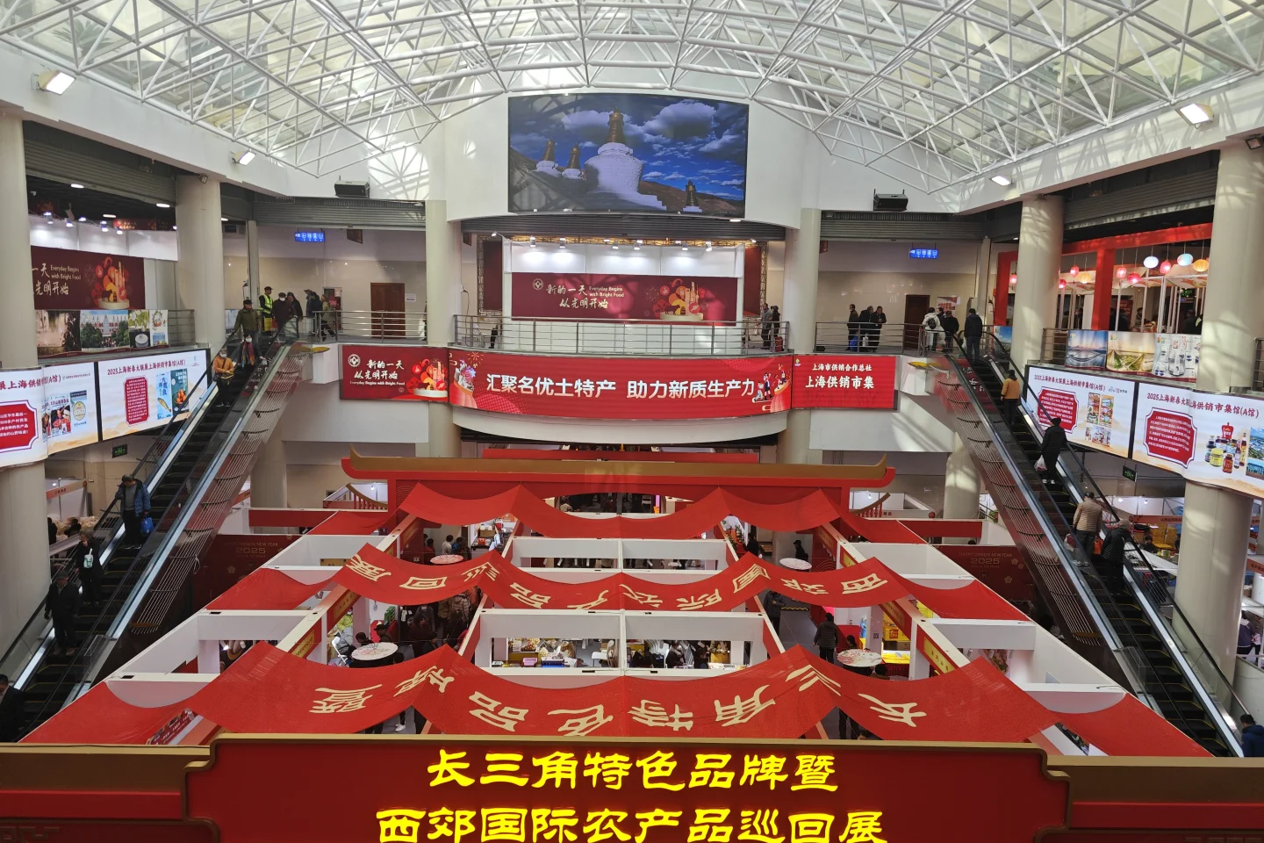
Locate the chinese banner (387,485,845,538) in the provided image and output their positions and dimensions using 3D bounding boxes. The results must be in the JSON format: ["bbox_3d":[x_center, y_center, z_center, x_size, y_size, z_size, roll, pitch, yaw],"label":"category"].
[{"bbox_3d":[-0.348,2.725,25.515,12.900,0.880,3.200,1,7,-1],"label":"chinese banner"}]

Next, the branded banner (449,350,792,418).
[{"bbox_3d":[-0.314,-1.182,27.174,11.750,1.880,3.200,1,7,-1],"label":"branded banner"}]

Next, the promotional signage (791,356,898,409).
[{"bbox_3d":[7.581,-1.395,30.072,3.720,1.870,0.150,1,7,-1],"label":"promotional signage"}]

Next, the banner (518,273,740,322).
[{"bbox_3d":[-0.226,-3.875,26.724,7.150,1.500,0.060,1,7,-1],"label":"banner"}]

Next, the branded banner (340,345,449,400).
[{"bbox_3d":[-8.211,-1.654,29.229,3.680,1.950,0.200,1,7,-3],"label":"branded banner"}]

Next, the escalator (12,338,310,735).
[{"bbox_3d":[-10.958,2.003,19.525,1.650,8.750,16.700,1,7,-1],"label":"escalator"}]

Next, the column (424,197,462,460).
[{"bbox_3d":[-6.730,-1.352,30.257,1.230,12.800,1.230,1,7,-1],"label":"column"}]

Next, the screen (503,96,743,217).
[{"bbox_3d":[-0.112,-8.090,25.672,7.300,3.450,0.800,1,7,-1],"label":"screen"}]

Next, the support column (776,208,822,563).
[{"bbox_3d":[5.931,-1.058,30.164,1.120,12.730,1.120,1,7,-1],"label":"support column"}]

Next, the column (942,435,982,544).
[{"bbox_3d":[11.904,2.010,30.100,1.130,6.900,1.130,1,7,-1],"label":"column"}]

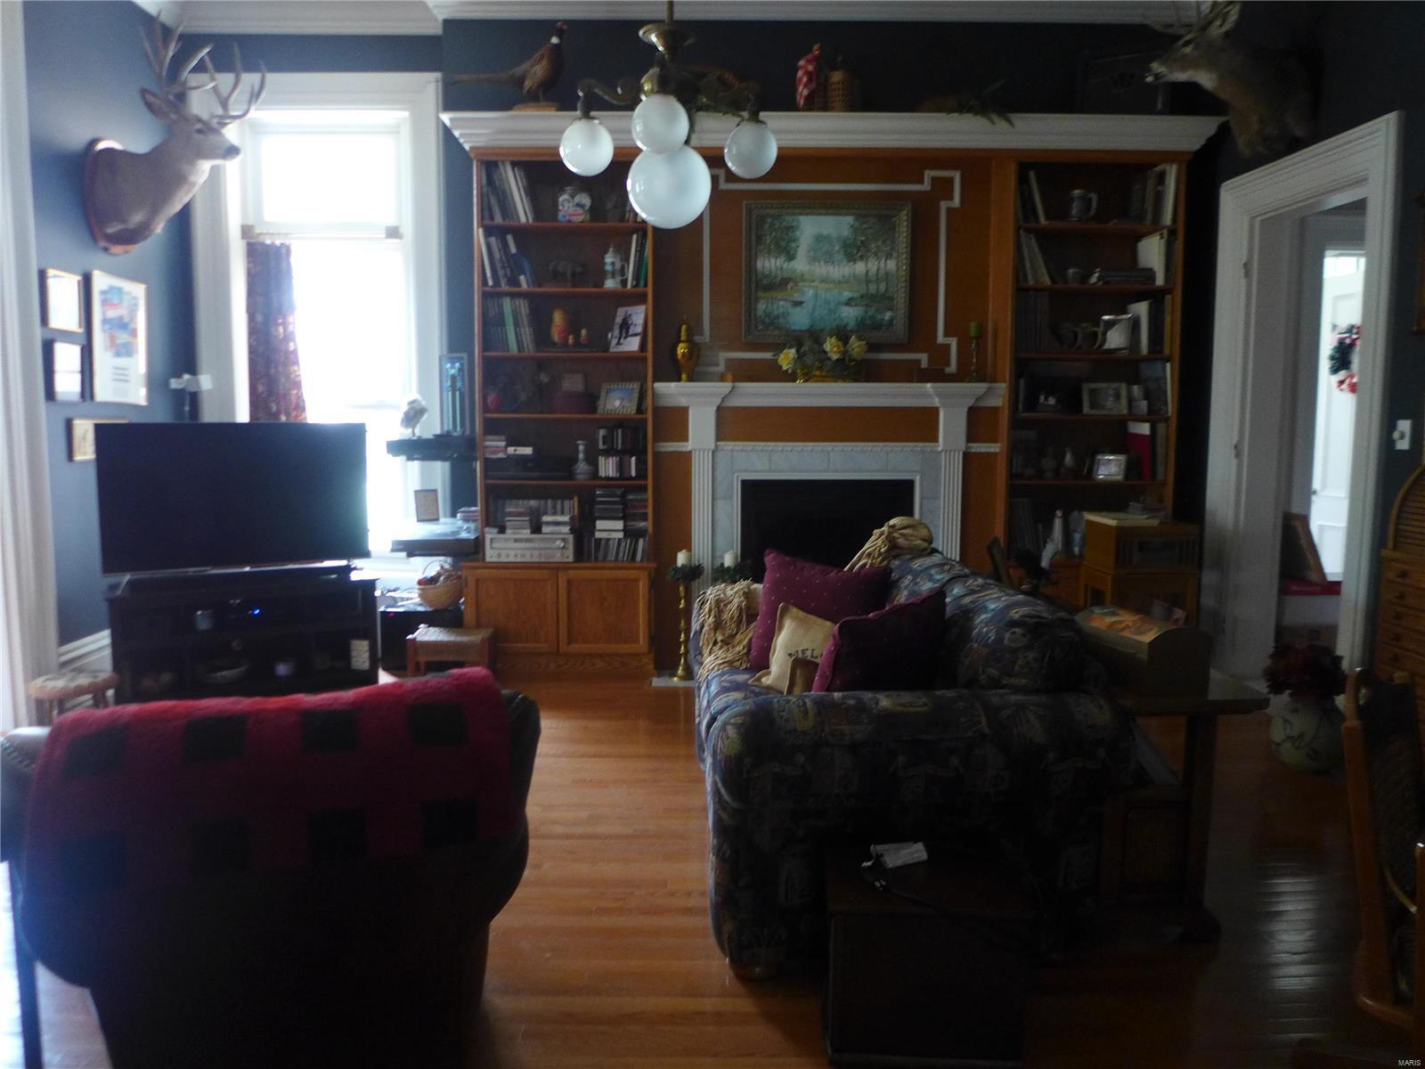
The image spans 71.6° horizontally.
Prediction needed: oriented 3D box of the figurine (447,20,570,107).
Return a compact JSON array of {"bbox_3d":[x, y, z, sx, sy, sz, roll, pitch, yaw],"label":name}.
[{"bbox_3d":[-0.985,-2.247,4.739,0.580,0.415,0.190,0,6,0],"label":"figurine"}]

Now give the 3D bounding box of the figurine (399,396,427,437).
[{"bbox_3d":[-1.524,-0.602,5.038,0.150,0.220,0.100,2,6,16],"label":"figurine"}]

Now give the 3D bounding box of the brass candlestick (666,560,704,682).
[{"bbox_3d":[-0.130,0.391,4.601,0.165,0.573,0.165,0,6,0],"label":"brass candlestick"}]

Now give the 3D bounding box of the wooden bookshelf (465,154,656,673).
[{"bbox_3d":[-0.749,-0.593,4.967,0.944,2.517,0.400,0,6,0],"label":"wooden bookshelf"}]

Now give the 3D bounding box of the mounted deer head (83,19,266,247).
[{"bbox_3d":[-2.463,-1.775,4.457,0.630,0.963,0.530,-1,6,-10],"label":"mounted deer head"}]

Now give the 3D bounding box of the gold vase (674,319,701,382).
[{"bbox_3d":[-0.126,-0.901,4.851,0.130,0.307,0.130,0,6,-1],"label":"gold vase"}]

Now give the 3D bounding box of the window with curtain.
[{"bbox_3d":[-2.076,-1.047,5.363,0.982,2.426,0.160,0,6,0],"label":"window with curtain"}]

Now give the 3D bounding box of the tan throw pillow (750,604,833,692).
[{"bbox_3d":[0.285,0.326,2.767,0.340,0.310,0.130,5,-11,38],"label":"tan throw pillow"}]

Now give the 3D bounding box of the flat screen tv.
[{"bbox_3d":[-2.142,-0.181,4.500,1.110,0.639,0.070,-4,7,-35],"label":"flat screen tv"}]

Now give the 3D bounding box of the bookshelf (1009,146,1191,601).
[{"bbox_3d":[1.951,-0.610,5.190,0.897,2.610,0.380,0,6,-1],"label":"bookshelf"}]

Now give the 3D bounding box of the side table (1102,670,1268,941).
[{"bbox_3d":[1.126,0.653,2.693,0.385,0.610,0.660,0,6,-1],"label":"side table"}]

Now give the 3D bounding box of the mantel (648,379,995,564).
[{"bbox_3d":[0.590,-0.060,5.112,1.754,1.427,0.200,0,6,0],"label":"mantel"}]

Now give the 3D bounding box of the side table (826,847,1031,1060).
[{"bbox_3d":[0.432,0.870,2.079,0.400,0.301,0.310,1,6,4],"label":"side table"}]

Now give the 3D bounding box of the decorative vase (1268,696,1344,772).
[{"bbox_3d":[2.216,0.724,3.673,0.289,0.274,0.289,0,6,-1],"label":"decorative vase"}]

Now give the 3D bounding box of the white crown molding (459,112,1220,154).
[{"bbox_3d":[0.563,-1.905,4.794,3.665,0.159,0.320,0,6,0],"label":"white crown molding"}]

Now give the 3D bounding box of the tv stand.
[{"bbox_3d":[-2.140,0.484,4.561,1.090,0.535,0.420,-4,7,-32],"label":"tv stand"}]

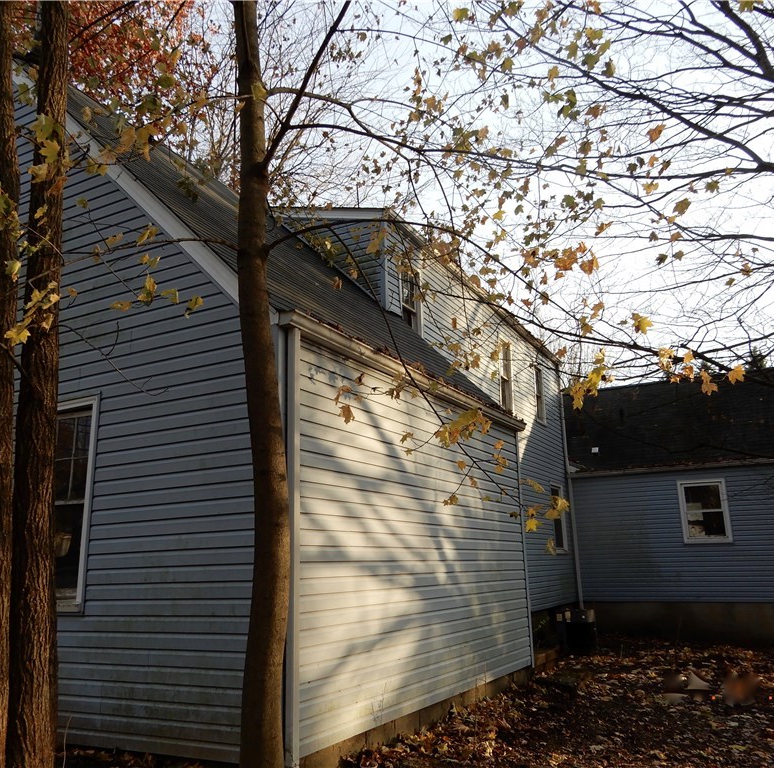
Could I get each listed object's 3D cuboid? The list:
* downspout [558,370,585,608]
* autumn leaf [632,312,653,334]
[{"bbox_3d":[4.301,2.297,16.556,0.070,5.720,0.080,-9,-17,27],"label":"downspout"},{"bbox_3d":[1.349,-0.320,3.750,0.110,0.110,0.045,-7,-16,20],"label":"autumn leaf"}]

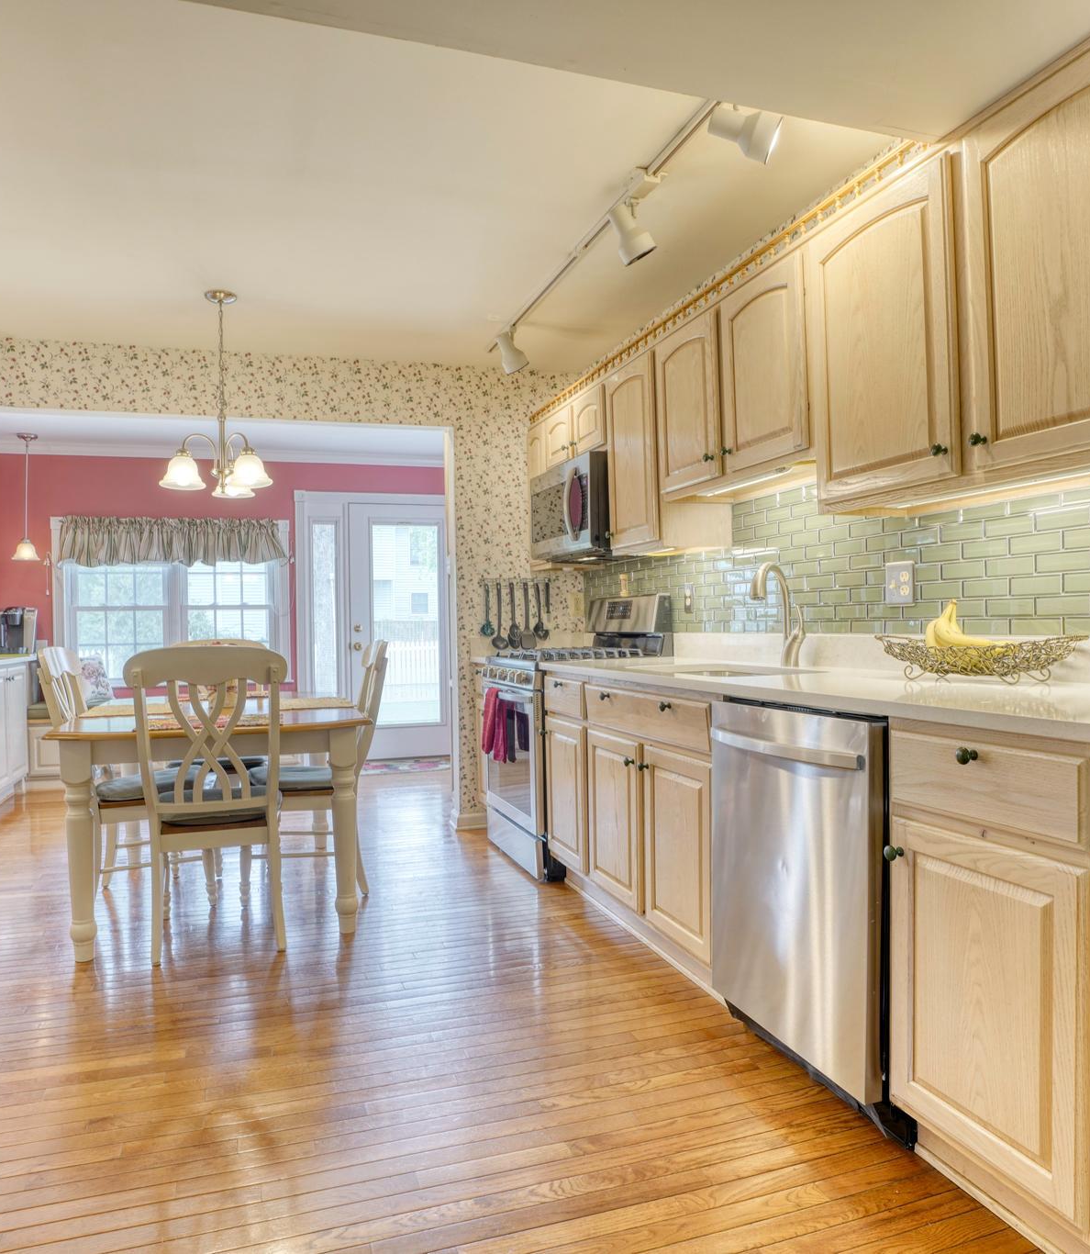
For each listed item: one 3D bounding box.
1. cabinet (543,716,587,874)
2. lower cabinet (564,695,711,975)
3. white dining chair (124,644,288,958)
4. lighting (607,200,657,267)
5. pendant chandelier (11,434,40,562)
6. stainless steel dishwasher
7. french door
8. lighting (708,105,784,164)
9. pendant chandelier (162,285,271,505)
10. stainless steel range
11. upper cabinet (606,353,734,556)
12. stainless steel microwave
[{"bbox_3d":[0.315,0.649,3.348,0.495,0.574,0.436,-1,0,-19],"label":"cabinet"},{"bbox_3d":[0.582,0.624,2.785,0.610,0.880,0.900,-1,0,-20],"label":"lower cabinet"},{"bbox_3d":[-1.189,0.582,2.972,0.490,1.010,0.550,-1,0,-20],"label":"white dining chair"},{"bbox_3d":[0.280,-1.255,2.658,0.150,0.190,0.120,-1,0,-26],"label":"lighting"},{"bbox_3d":[-3.492,-0.863,5.636,0.195,0.830,0.195,-1,0,-20],"label":"pendant chandelier"},{"bbox_3d":[0.789,0.623,1.975,0.624,0.866,0.589,-1,0,-19],"label":"stainless steel dishwasher"},{"bbox_3d":[-1.330,0.004,6.736,1.280,2.110,0.120,-1,0,-17],"label":"french door"},{"bbox_3d":[0.504,-1.233,2.093,0.163,0.124,0.119,20,1,4],"label":"lighting"},{"bbox_3d":[-1.326,-0.937,3.370,0.460,0.850,0.440,-1,0,-20],"label":"pendant chandelier"},{"bbox_3d":[0.145,0.462,3.913,0.733,1.188,0.752,-1,0,-19],"label":"stainless steel range"},{"bbox_3d":[0.497,-0.689,3.389,0.340,0.740,0.460,-1,0,-20],"label":"upper cabinet"},{"bbox_3d":[0.248,-0.554,3.996,0.390,0.420,0.770,-1,0,-20],"label":"stainless steel microwave"}]

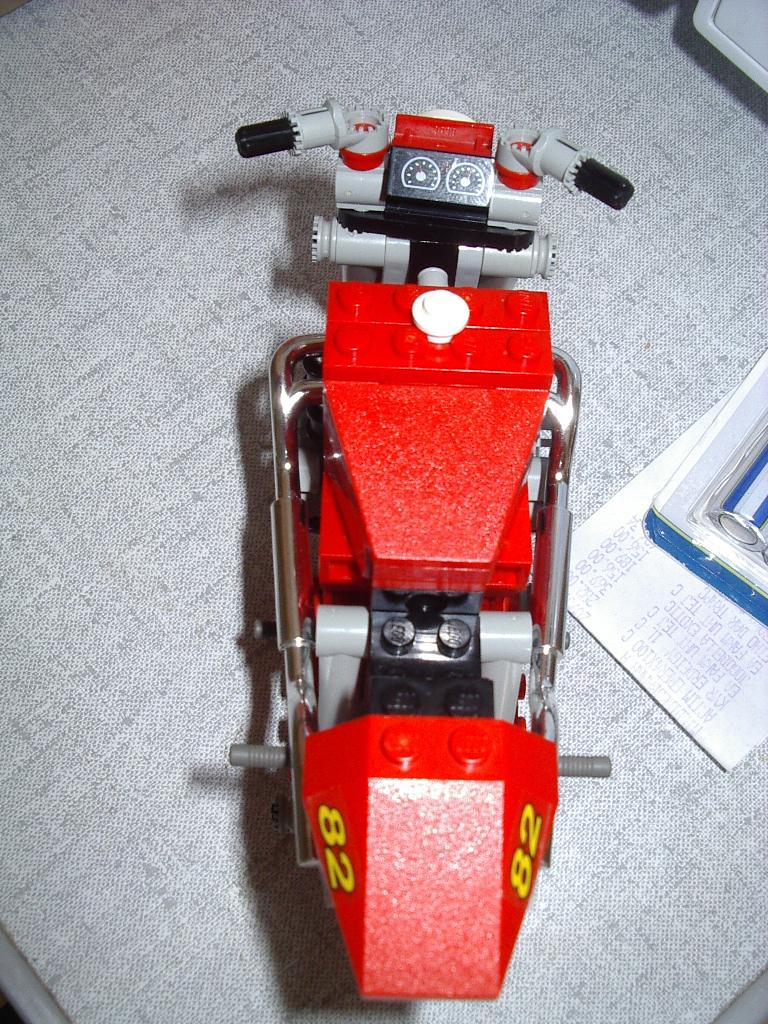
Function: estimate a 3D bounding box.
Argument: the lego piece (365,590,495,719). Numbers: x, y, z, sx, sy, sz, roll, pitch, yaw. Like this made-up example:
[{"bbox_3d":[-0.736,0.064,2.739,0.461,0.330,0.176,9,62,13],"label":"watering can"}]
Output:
[{"bbox_3d":[0.006,0.020,0.156,0.017,0.011,0.023,2,58,-1],"label":"lego piece"}]

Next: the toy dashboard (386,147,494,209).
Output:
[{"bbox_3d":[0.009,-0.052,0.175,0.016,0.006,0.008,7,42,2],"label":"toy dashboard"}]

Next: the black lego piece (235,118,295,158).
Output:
[{"bbox_3d":[-0.018,-0.055,0.165,0.010,0.005,0.005,-17,60,-13],"label":"black lego piece"}]

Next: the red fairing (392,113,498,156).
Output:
[{"bbox_3d":[0.010,-0.059,0.182,0.016,0.007,0.008,7,58,2],"label":"red fairing"}]

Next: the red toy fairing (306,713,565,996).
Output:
[{"bbox_3d":[0.006,0.042,0.137,0.032,0.011,0.032,2,58,-1],"label":"red toy fairing"}]

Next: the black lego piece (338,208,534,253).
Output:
[{"bbox_3d":[0.008,-0.049,0.183,0.032,0.004,0.008,7,58,2],"label":"black lego piece"}]

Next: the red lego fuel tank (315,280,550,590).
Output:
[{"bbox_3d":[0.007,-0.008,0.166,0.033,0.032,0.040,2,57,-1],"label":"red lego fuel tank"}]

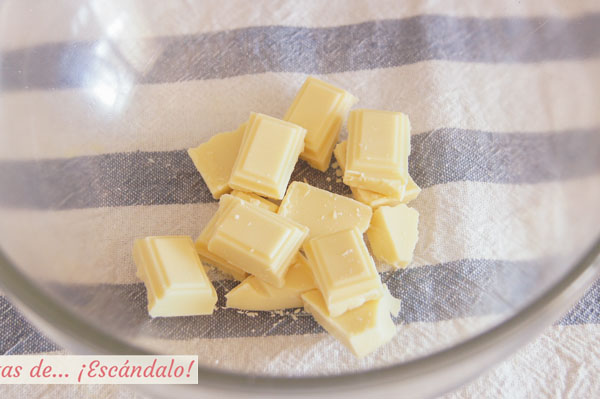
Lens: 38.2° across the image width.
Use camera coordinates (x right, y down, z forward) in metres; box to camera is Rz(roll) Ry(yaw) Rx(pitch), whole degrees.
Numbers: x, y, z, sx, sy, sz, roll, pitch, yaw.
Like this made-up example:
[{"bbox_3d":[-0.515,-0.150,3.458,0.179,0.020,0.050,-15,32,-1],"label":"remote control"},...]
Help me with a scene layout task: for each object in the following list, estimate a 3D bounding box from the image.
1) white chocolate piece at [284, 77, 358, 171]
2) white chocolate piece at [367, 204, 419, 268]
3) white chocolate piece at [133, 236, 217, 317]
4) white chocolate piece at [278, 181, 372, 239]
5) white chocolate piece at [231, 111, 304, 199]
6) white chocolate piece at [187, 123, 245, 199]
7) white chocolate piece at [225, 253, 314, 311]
[{"bbox_3d":[0.007,-0.028,0.305,0.019,0.010,0.027,20,79,23],"label":"white chocolate piece"},{"bbox_3d":[0.036,0.014,0.336,0.016,0.011,0.022,-14,63,-7],"label":"white chocolate piece"},{"bbox_3d":[-0.047,0.029,0.329,0.024,0.010,0.027,-12,63,-6],"label":"white chocolate piece"},{"bbox_3d":[0.009,0.009,0.337,0.031,0.010,0.023,18,63,9],"label":"white chocolate piece"},{"bbox_3d":[-0.011,-0.016,0.290,0.019,0.010,0.027,18,73,1],"label":"white chocolate piece"},{"bbox_3d":[-0.030,-0.015,0.353,0.027,0.009,0.022,-22,64,-11],"label":"white chocolate piece"},{"bbox_3d":[-0.009,0.028,0.279,0.027,0.009,0.017,0,64,0],"label":"white chocolate piece"}]

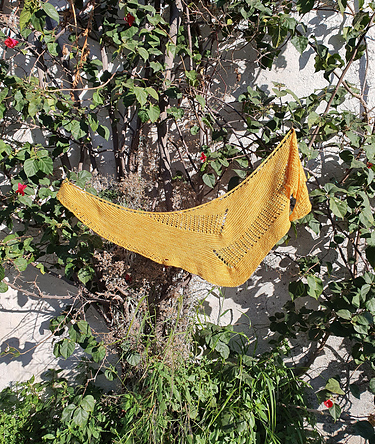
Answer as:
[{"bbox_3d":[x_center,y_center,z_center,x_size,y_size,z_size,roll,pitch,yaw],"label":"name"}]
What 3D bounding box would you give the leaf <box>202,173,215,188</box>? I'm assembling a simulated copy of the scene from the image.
[{"bbox_3d":[0.112,-0.213,1.950,0.060,0.084,0.025,-27,-13,-7],"label":"leaf"}]

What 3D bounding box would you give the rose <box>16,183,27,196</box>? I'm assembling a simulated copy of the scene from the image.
[{"bbox_3d":[-0.832,-0.163,1.880,0.053,0.066,0.050,0,5,0],"label":"rose"}]

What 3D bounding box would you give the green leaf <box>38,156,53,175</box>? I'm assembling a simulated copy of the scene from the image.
[{"bbox_3d":[-0.699,-0.276,1.850,0.071,0.105,0.030,-27,-18,-9],"label":"green leaf"}]

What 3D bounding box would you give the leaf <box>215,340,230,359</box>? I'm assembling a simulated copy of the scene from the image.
[{"bbox_3d":[0.171,0.621,1.830,0.078,0.088,0.035,0,4,0],"label":"leaf"}]

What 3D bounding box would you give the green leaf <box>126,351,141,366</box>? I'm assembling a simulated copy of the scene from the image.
[{"bbox_3d":[-0.266,0.672,1.850,0.069,0.079,0.030,0,4,0],"label":"green leaf"}]

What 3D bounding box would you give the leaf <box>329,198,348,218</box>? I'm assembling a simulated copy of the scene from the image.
[{"bbox_3d":[0.731,-0.069,1.820,0.080,0.121,0.030,-27,-18,-9],"label":"leaf"}]

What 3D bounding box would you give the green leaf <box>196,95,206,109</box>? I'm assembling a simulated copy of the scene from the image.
[{"bbox_3d":[0.070,-0.603,1.880,0.050,0.070,0.025,0,4,0],"label":"green leaf"}]

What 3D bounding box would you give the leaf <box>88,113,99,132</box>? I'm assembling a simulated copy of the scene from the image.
[{"bbox_3d":[-0.463,-0.490,1.850,0.049,0.099,0.030,0,4,0],"label":"leaf"}]

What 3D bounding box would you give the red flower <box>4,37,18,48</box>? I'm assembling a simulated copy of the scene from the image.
[{"bbox_3d":[-0.867,-0.884,1.850,0.069,0.059,0.055,0,4,0],"label":"red flower"}]

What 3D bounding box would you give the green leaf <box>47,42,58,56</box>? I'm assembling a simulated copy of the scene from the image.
[{"bbox_3d":[-0.676,-0.864,1.880,0.058,0.071,0.030,-11,-15,-3],"label":"green leaf"}]

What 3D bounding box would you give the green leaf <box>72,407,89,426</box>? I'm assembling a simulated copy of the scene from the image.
[{"bbox_3d":[-0.504,0.917,1.770,0.075,0.094,0.035,0,4,0],"label":"green leaf"}]

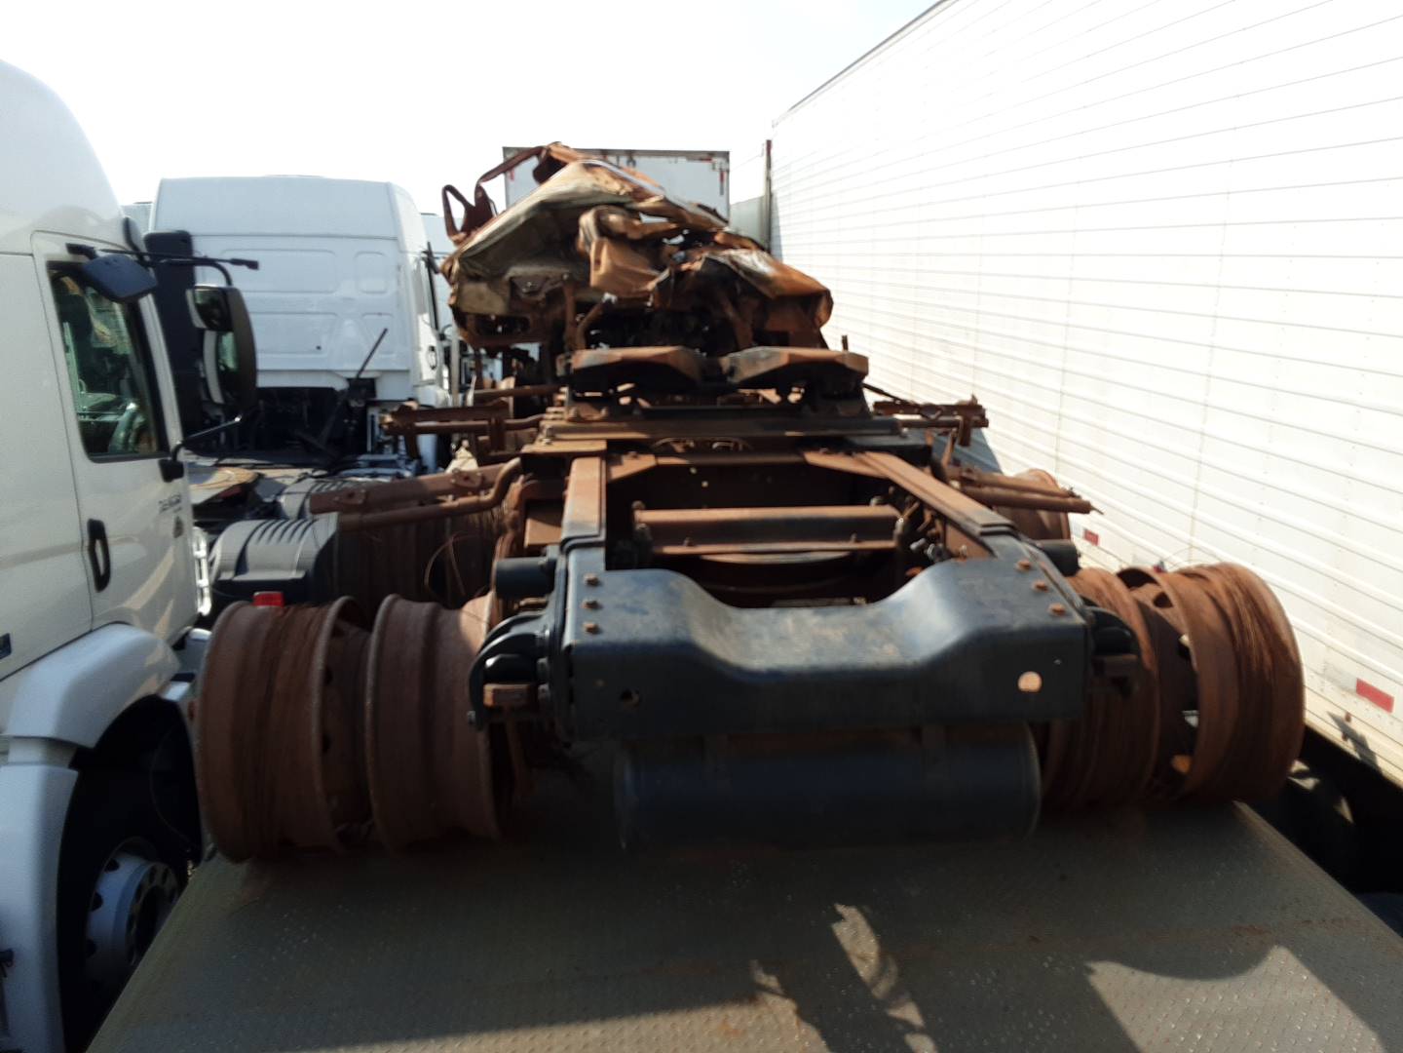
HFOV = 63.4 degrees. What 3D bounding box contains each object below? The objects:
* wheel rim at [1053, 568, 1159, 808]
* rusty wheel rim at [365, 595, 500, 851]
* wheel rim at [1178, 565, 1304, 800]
[{"bbox_3d":[0.891,0.407,2.854,0.250,0.600,0.600,-2,13,-6],"label":"wheel rim"},{"bbox_3d":[-0.625,0.459,2.707,0.250,0.600,0.600,-2,13,-6],"label":"rusty wheel rim"},{"bbox_3d":[1.224,0.396,2.887,0.250,0.600,0.600,-2,13,-6],"label":"wheel rim"}]

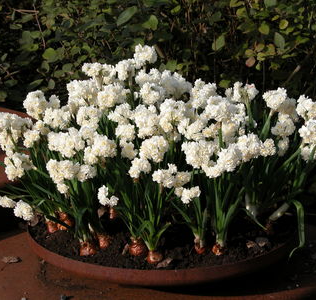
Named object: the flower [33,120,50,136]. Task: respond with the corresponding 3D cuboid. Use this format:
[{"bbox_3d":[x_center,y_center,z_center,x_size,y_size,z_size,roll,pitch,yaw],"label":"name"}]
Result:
[{"bbox_3d":[-0.315,-0.058,2.870,0.047,0.044,0.045,6,18,20],"label":"flower"}]

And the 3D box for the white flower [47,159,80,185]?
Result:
[{"bbox_3d":[-0.237,0.054,2.666,0.083,0.063,0.068,-2,16,-5],"label":"white flower"}]

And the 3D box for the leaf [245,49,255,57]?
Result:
[{"bbox_3d":[0.293,-0.312,3.400,0.031,0.024,0.014,0,17,0],"label":"leaf"}]

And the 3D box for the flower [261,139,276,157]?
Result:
[{"bbox_3d":[0.285,-0.006,2.740,0.040,0.045,0.042,-5,18,-15],"label":"flower"}]

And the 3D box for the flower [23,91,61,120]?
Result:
[{"bbox_3d":[-0.307,-0.117,2.800,0.100,0.077,0.091,0,15,0],"label":"flower"}]

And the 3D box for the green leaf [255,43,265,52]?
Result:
[{"bbox_3d":[0.339,-0.342,3.550,0.033,0.033,0.015,1,16,5],"label":"green leaf"}]

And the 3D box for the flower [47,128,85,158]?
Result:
[{"bbox_3d":[-0.241,-0.017,2.772,0.096,0.076,0.080,-2,16,-5],"label":"flower"}]

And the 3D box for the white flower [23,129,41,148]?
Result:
[{"bbox_3d":[-0.338,-0.031,2.844,0.047,0.052,0.046,-2,16,-7],"label":"white flower"}]

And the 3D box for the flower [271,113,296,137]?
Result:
[{"bbox_3d":[0.334,-0.068,2.830,0.069,0.062,0.069,0,15,0],"label":"flower"}]

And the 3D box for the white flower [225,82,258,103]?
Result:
[{"bbox_3d":[0.238,-0.159,3.000,0.088,0.060,0.068,-10,20,-30],"label":"white flower"}]

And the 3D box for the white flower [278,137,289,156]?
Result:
[{"bbox_3d":[0.332,-0.009,2.810,0.029,0.051,0.040,0,15,0],"label":"white flower"}]

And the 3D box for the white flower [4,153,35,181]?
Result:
[{"bbox_3d":[-0.365,0.043,2.800,0.077,0.071,0.070,10,20,30],"label":"white flower"}]

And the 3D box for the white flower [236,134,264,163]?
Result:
[{"bbox_3d":[0.228,-0.004,2.650,0.065,0.068,0.065,0,15,0],"label":"white flower"}]

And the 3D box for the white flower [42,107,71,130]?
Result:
[{"bbox_3d":[-0.282,-0.087,2.953,0.075,0.065,0.065,-2,16,-5],"label":"white flower"}]

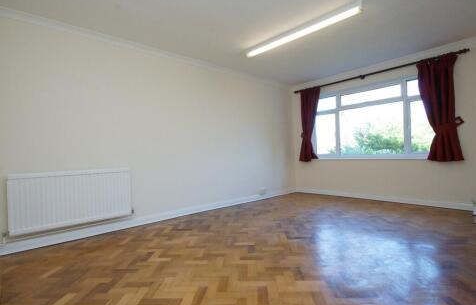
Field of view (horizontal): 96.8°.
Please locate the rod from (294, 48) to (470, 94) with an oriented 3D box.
[{"bbox_3d":[2.291,-1.404,3.904,2.700,0.058,0.080,-2,-1,43],"label":"rod"}]

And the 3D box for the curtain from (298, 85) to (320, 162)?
[{"bbox_3d":[1.562,-0.580,4.591,0.421,1.575,0.130,-2,-1,43],"label":"curtain"}]

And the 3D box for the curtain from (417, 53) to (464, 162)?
[{"bbox_3d":[3.057,-0.643,3.213,0.469,1.565,0.140,-2,-1,43],"label":"curtain"}]

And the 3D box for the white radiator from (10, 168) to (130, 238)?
[{"bbox_3d":[-1.847,0.524,2.444,1.097,0.598,0.110,-2,-1,-37],"label":"white radiator"}]

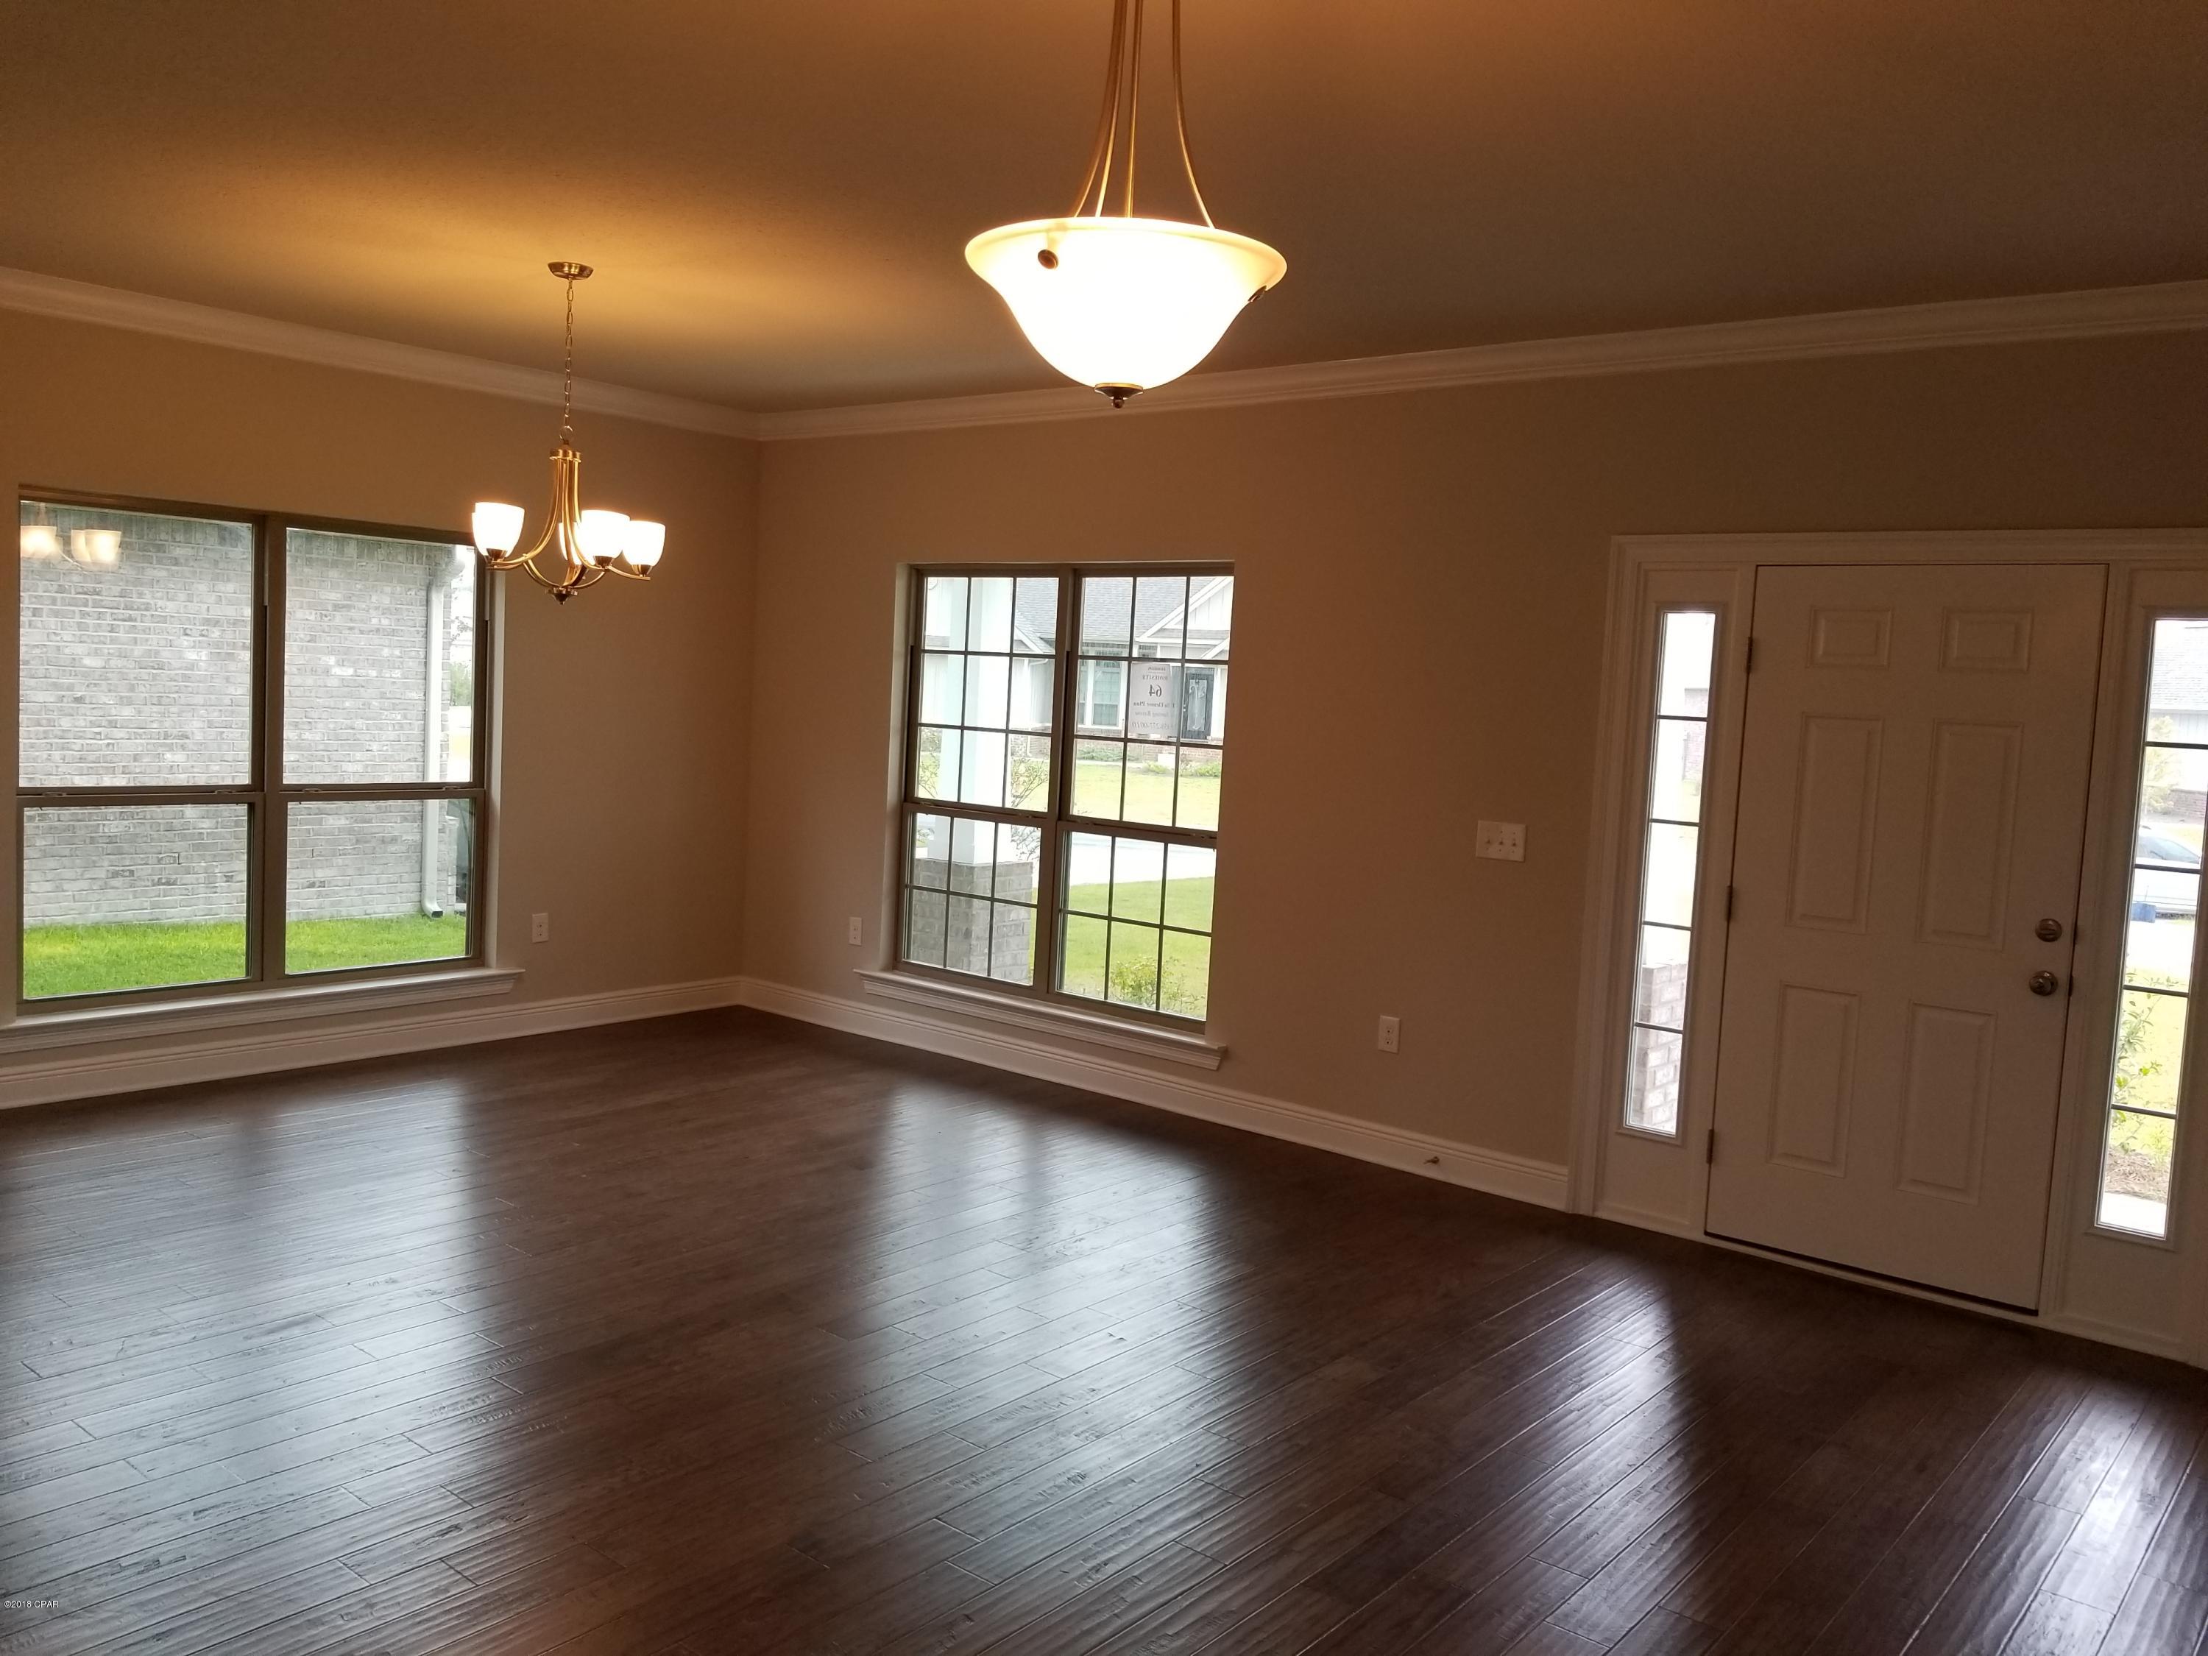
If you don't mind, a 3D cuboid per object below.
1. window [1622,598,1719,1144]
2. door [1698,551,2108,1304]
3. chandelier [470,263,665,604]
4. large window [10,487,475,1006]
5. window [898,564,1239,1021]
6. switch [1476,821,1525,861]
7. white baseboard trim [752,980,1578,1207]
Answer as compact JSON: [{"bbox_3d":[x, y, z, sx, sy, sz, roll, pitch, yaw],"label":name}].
[{"bbox_3d":[1.747,0.148,5.108,0.172,1.630,0.030,7,6,39],"label":"window"},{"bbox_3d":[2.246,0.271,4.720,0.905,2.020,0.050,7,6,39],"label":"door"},{"bbox_3d":[-1.590,-1.154,4.909,0.575,0.980,0.575,7,6,39],"label":"chandelier"},{"bbox_3d":[-3.112,-0.268,6.236,0.060,1.750,1.740,7,6,39],"label":"large window"},{"bbox_3d":[-0.194,-0.177,6.773,1.740,1.750,0.060,7,6,39],"label":"window"},{"bbox_3d":[1.302,0.044,5.445,0.165,0.117,0.014,7,6,39],"label":"switch"},{"bbox_3d":[-0.126,0.971,6.646,4.170,0.139,0.018,7,6,39],"label":"white baseboard trim"}]

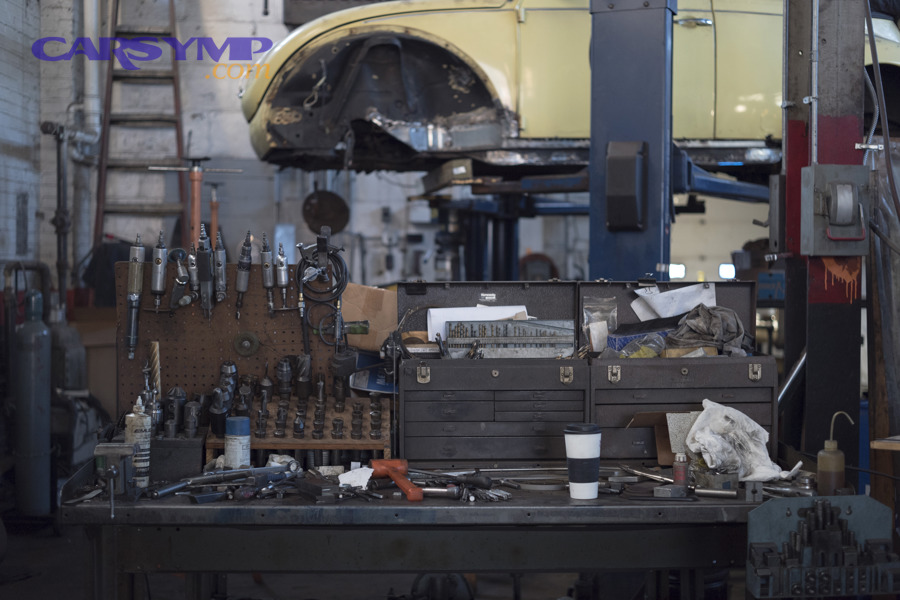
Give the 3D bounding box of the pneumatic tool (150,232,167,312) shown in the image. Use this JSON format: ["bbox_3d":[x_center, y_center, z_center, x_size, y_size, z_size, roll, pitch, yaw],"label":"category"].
[{"bbox_3d":[-0.805,-0.078,3.465,0.038,0.226,0.040,3,0,-3],"label":"pneumatic tool"}]

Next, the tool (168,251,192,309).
[{"bbox_3d":[-0.757,-0.060,3.510,0.066,0.168,0.060,0,3,2],"label":"tool"}]

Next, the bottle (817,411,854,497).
[{"bbox_3d":[0.916,0.367,2.970,0.090,0.209,0.065,0,3,-2],"label":"bottle"}]

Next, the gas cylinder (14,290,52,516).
[{"bbox_3d":[-2.198,0.544,6.600,0.187,1.190,0.187,0,3,2],"label":"gas cylinder"}]

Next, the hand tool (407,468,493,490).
[{"bbox_3d":[-0.010,0.440,3.120,0.262,0.030,0.030,4,4,36],"label":"hand tool"}]

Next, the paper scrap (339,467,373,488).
[{"bbox_3d":[-0.231,0.435,3.060,0.084,0.046,0.050,0,3,2],"label":"paper scrap"}]

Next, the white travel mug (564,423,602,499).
[{"bbox_3d":[0.318,0.386,2.980,0.092,0.177,0.092,0,3,2],"label":"white travel mug"}]

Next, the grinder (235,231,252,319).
[{"bbox_3d":[-0.571,-0.071,3.465,0.038,0.246,0.040,7,0,-3],"label":"grinder"}]

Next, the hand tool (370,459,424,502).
[{"bbox_3d":[-0.121,0.442,3.075,0.105,0.052,0.287,-1,3,-16],"label":"hand tool"}]

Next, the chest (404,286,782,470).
[{"bbox_3d":[0.374,0.200,3.501,1.030,0.501,0.225,0,3,-2],"label":"chest"}]

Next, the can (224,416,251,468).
[{"bbox_3d":[-0.541,0.379,3.180,0.064,0.165,0.064,0,3,-2],"label":"can"}]

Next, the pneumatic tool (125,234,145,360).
[{"bbox_3d":[-0.888,-0.010,3.520,0.041,0.352,0.042,3,3,2],"label":"pneumatic tool"}]

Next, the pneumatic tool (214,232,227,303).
[{"bbox_3d":[-0.641,-0.091,3.490,0.033,0.194,0.060,0,1,-5],"label":"pneumatic tool"}]

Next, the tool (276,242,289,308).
[{"bbox_3d":[-0.474,-0.069,3.520,0.035,0.187,0.035,-3,3,2],"label":"tool"}]

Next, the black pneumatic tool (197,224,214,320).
[{"bbox_3d":[-0.679,-0.074,3.475,0.047,0.270,0.052,-3,1,0],"label":"black pneumatic tool"}]

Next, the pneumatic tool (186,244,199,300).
[{"bbox_3d":[-0.713,-0.079,3.455,0.038,0.161,0.050,-2,0,33],"label":"pneumatic tool"}]

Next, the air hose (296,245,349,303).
[{"bbox_3d":[-0.351,-0.073,3.440,0.145,0.162,0.070,0,3,-2],"label":"air hose"}]

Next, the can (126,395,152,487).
[{"bbox_3d":[-0.769,0.352,3.090,0.064,0.226,0.064,0,3,2],"label":"can"}]

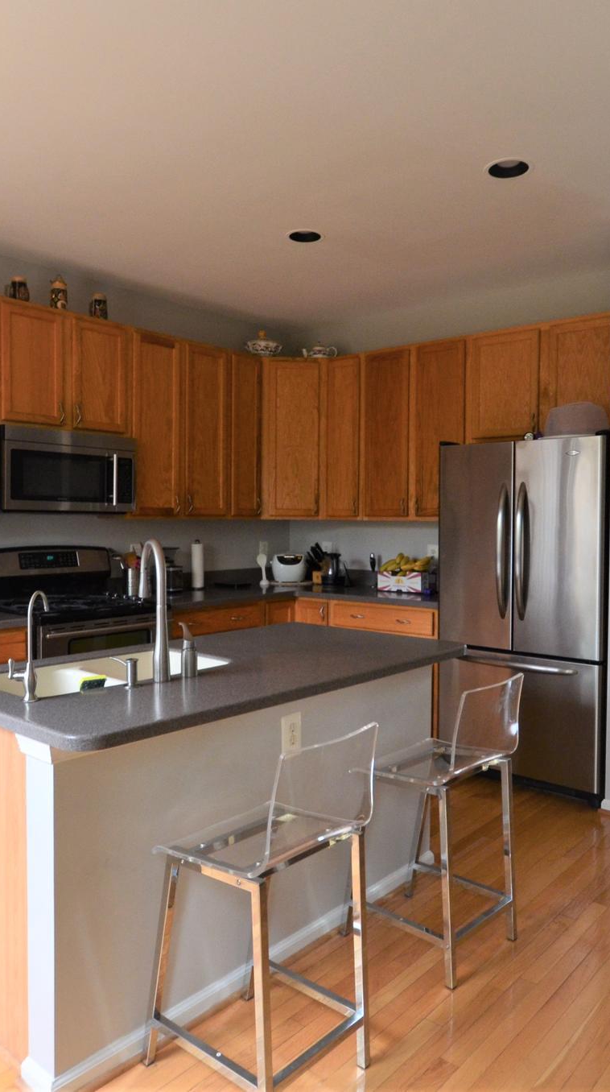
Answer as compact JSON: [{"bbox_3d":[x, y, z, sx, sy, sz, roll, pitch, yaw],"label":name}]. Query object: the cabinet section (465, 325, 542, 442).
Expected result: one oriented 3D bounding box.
[{"bbox_3d":[1.208,-0.901,3.965,0.460,0.610,0.330,2,3,42],"label":"cabinet section"}]

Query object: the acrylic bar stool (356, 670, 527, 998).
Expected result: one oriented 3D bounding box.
[{"bbox_3d":[0.412,0.842,2.215,0.455,0.875,0.390,2,2,43],"label":"acrylic bar stool"}]

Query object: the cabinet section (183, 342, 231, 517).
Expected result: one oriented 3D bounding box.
[{"bbox_3d":[-0.729,-0.708,4.429,0.330,1.062,0.379,2,3,42],"label":"cabinet section"}]

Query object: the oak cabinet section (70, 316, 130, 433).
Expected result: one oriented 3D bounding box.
[{"bbox_3d":[-1.232,-0.923,3.862,0.330,0.596,0.372,2,3,42],"label":"oak cabinet section"}]

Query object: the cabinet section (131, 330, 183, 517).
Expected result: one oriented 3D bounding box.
[{"bbox_3d":[-0.982,-0.699,4.149,0.330,1.062,0.377,2,3,42],"label":"cabinet section"}]

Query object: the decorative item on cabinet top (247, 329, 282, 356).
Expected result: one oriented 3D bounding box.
[{"bbox_3d":[-0.275,-1.394,4.692,0.250,0.200,0.210,0,2,0],"label":"decorative item on cabinet top"}]

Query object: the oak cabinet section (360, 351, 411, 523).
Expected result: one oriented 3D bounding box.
[{"bbox_3d":[0.616,-0.700,4.507,0.403,1.062,0.330,2,3,42],"label":"oak cabinet section"}]

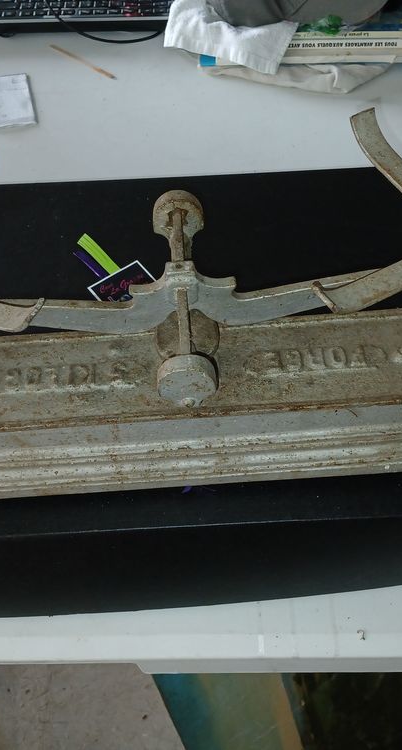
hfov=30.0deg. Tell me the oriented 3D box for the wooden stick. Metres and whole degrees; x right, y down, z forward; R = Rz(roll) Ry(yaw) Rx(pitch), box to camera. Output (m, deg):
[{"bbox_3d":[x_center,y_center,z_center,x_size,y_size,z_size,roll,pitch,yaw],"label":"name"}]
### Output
[{"bbox_3d":[-0.154,-0.405,0.970,0.118,0.004,0.006,34,62,22],"label":"wooden stick"}]

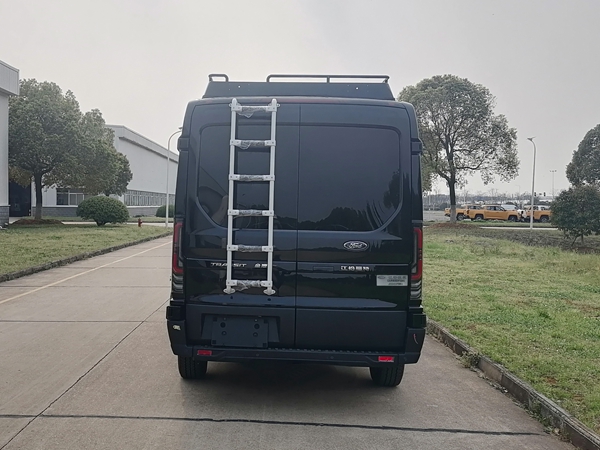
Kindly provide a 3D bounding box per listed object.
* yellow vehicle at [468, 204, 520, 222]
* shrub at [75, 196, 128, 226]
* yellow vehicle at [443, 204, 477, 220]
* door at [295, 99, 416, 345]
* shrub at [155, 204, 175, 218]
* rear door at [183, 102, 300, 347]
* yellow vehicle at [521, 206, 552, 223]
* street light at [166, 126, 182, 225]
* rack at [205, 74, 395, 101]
[{"bbox_3d":[19.700,-1.140,48.100,5.350,1.830,1.920,1,2,5],"label":"yellow vehicle"},{"bbox_3d":[-12.750,-0.860,30.200,3.350,1.900,3.250,0,3,-23],"label":"shrub"},{"bbox_3d":[18.800,-1.280,50.800,5.350,1.820,1.920,1,2,2],"label":"yellow vehicle"},{"bbox_3d":[0.413,0.000,3.590,0.850,1.860,0.200,1,2,1],"label":"door"},{"bbox_3d":[-13.500,-1.400,48.000,2.600,1.380,2.500,1,2,-16],"label":"shrub"},{"bbox_3d":[-0.440,-0.020,3.590,0.850,1.860,0.200,1,2,1],"label":"rear door"},{"bbox_3d":[25.600,-1.080,47.800,5.350,1.830,1.920,1,2,5],"label":"yellow vehicle"},{"bbox_3d":[-7.900,-3.020,30.000,1.400,6.400,0.300,1,2,0],"label":"street light"},{"bbox_3d":[0.020,-1.170,5.000,1.550,0.230,2.500,1,2,1],"label":"rack"}]

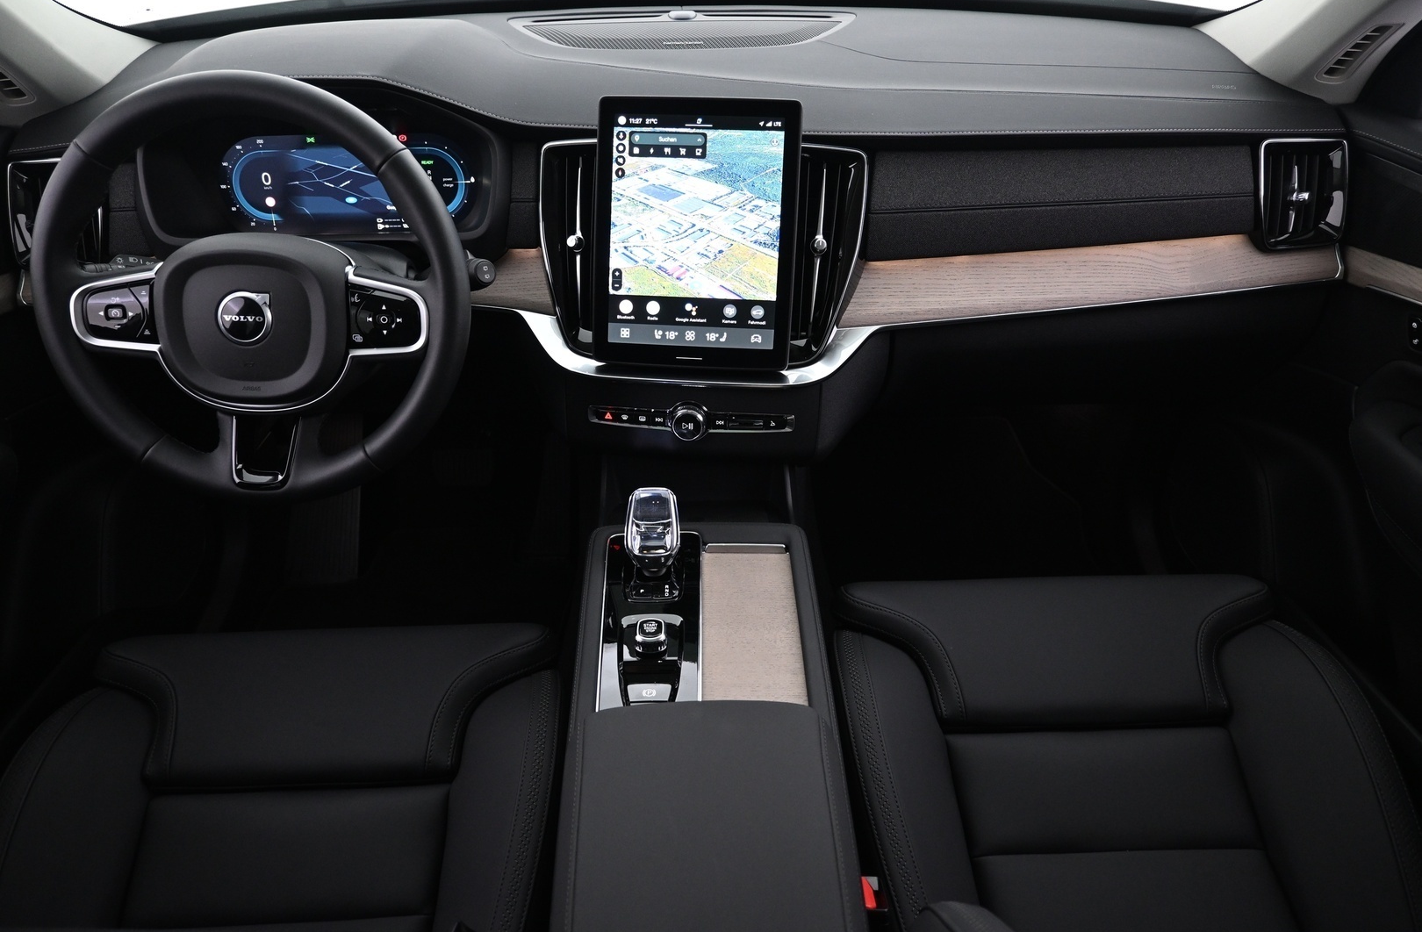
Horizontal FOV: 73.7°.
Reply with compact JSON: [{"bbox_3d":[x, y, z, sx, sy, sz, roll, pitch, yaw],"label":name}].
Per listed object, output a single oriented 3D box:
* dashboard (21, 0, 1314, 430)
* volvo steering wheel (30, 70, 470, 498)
[{"bbox_3d":[-0.030,-0.331,1.167,1.430,0.365,0.555,-1,33,-1],"label":"dashboard"},{"bbox_3d":[-0.405,-0.154,0.871,0.375,0.370,0.100,0,11,-3],"label":"volvo steering wheel"}]

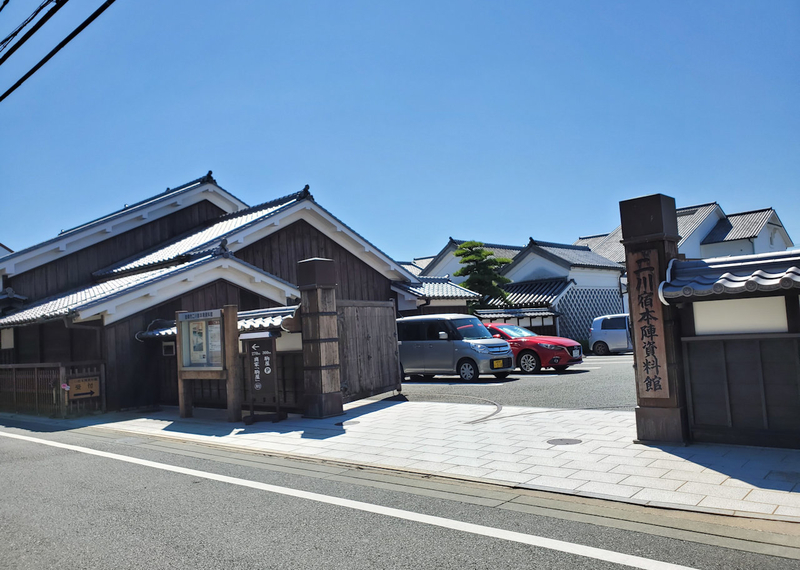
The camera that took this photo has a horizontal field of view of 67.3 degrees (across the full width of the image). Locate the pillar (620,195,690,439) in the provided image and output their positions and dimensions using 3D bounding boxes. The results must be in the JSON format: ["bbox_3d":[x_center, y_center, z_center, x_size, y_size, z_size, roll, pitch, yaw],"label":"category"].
[{"bbox_3d":[2.761,0.347,6.440,0.480,2.560,0.480,-7,-5,42],"label":"pillar"}]

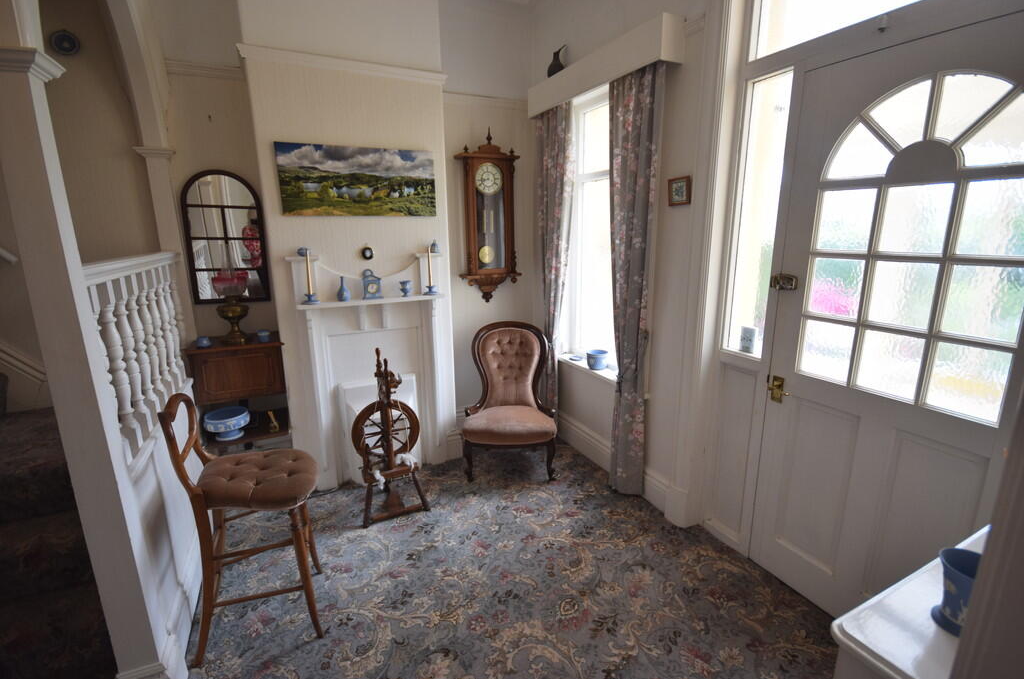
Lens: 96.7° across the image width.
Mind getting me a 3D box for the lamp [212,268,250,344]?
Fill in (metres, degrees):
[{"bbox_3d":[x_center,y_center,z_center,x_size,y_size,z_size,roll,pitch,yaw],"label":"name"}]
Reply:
[{"bbox_3d":[-1.539,-0.191,2.508,0.170,0.410,0.170,-7,14,-25],"label":"lamp"}]

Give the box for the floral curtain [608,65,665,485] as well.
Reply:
[{"bbox_3d":[0.646,-0.226,2.518,0.110,2.270,0.380,-7,14,-25],"label":"floral curtain"}]

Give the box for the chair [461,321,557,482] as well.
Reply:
[{"bbox_3d":[-0.021,0.374,3.064,0.560,0.900,0.710,-1,13,-1],"label":"chair"}]

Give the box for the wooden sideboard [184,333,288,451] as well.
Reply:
[{"bbox_3d":[-1.521,0.463,2.674,0.450,0.940,0.370,-7,14,-25],"label":"wooden sideboard"}]

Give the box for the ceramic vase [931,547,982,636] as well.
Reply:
[{"bbox_3d":[0.806,0.456,0.808,0.088,0.130,0.088,-7,14,-25],"label":"ceramic vase"}]

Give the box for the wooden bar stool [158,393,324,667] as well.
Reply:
[{"bbox_3d":[-0.974,0.647,1.775,0.470,0.970,0.420,-4,13,-15],"label":"wooden bar stool"}]

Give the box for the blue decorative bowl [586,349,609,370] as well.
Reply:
[{"bbox_3d":[0.570,0.131,3.026,0.142,0.113,0.142,-1,13,0],"label":"blue decorative bowl"}]

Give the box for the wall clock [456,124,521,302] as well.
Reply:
[{"bbox_3d":[-0.167,-0.835,3.153,0.450,1.160,0.190,-7,14,-25],"label":"wall clock"}]

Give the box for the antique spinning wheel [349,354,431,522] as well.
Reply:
[{"bbox_3d":[-0.701,0.498,2.517,0.370,0.920,0.360,-7,14,-25],"label":"antique spinning wheel"}]

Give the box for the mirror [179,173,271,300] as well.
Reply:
[{"bbox_3d":[-1.626,-0.579,2.594,0.395,0.730,0.030,-7,14,-25],"label":"mirror"}]

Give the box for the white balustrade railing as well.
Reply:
[{"bbox_3d":[-1.439,-0.012,1.790,0.090,0.610,1.180,-7,14,-25],"label":"white balustrade railing"}]

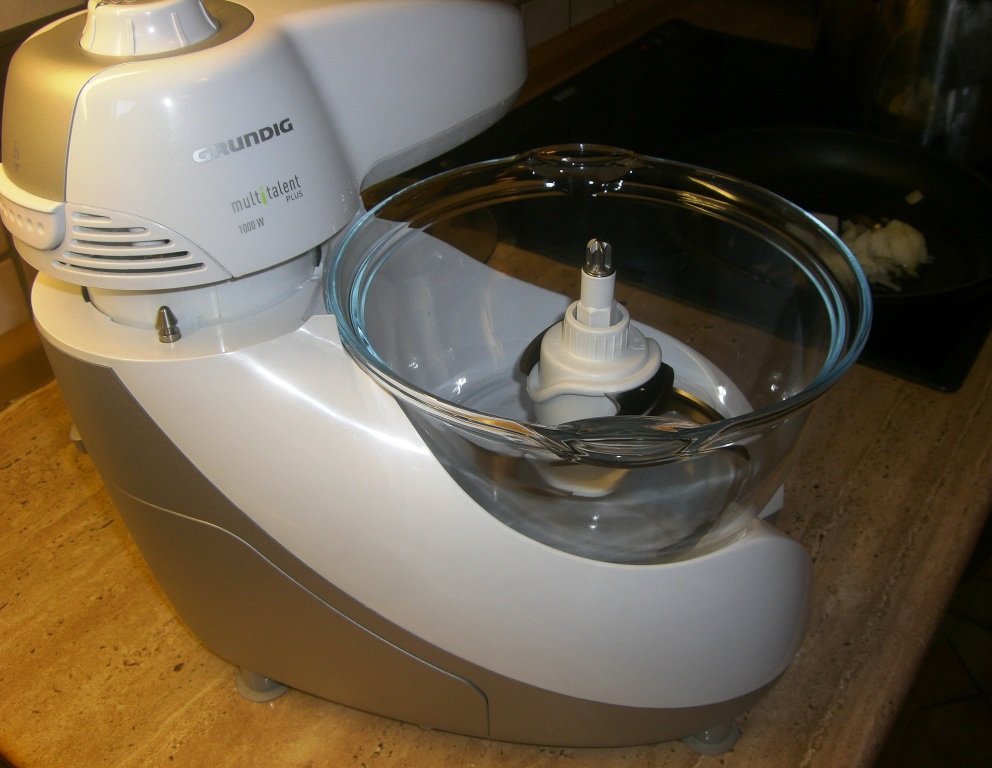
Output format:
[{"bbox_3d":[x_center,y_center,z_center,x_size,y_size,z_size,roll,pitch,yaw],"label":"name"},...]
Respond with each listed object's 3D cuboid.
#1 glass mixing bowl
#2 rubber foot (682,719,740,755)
[{"bbox_3d":[0.048,0.004,0.567,0.250,0.144,0.272,0,37,0],"label":"glass mixing bowl"},{"bbox_3d":[0.105,0.165,0.539,0.028,0.016,0.028,4,37,6],"label":"rubber foot"}]

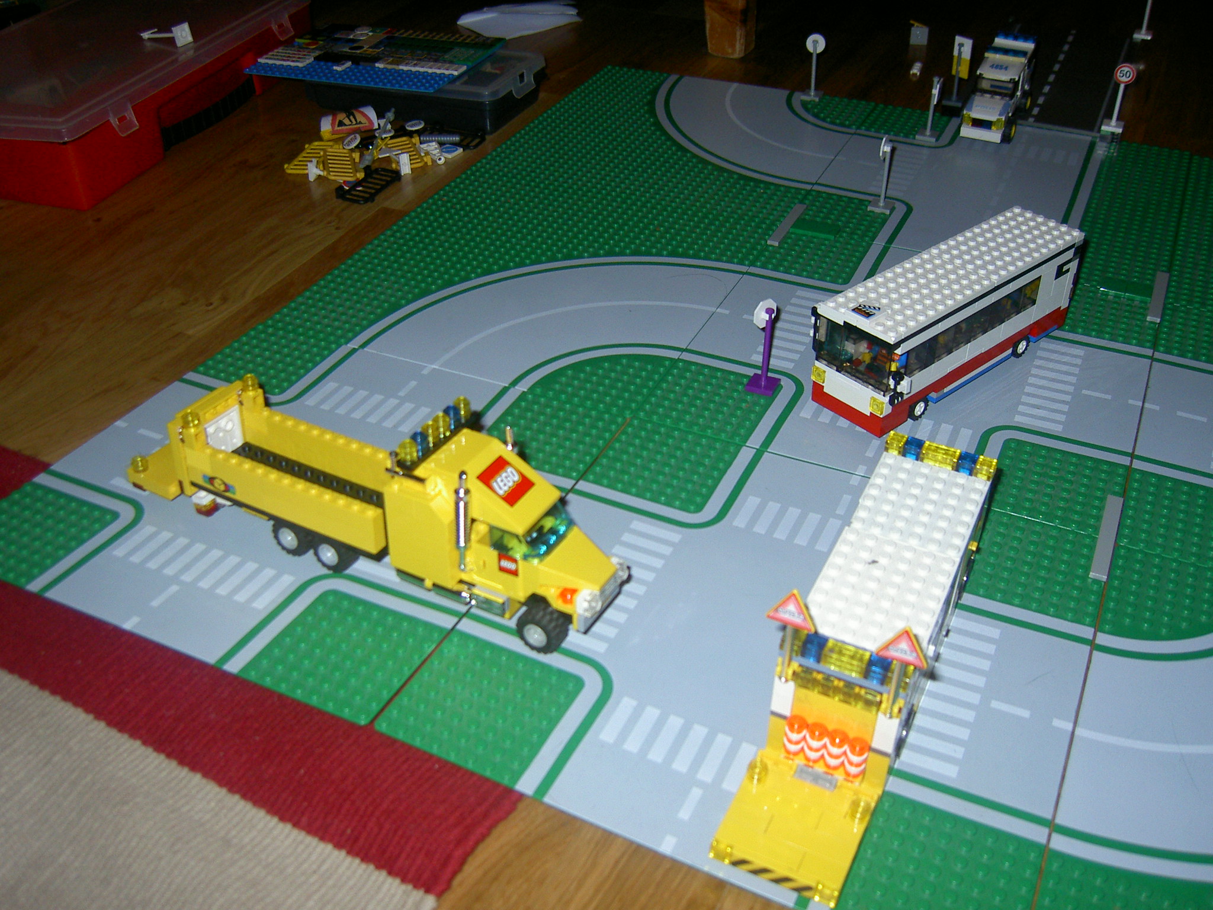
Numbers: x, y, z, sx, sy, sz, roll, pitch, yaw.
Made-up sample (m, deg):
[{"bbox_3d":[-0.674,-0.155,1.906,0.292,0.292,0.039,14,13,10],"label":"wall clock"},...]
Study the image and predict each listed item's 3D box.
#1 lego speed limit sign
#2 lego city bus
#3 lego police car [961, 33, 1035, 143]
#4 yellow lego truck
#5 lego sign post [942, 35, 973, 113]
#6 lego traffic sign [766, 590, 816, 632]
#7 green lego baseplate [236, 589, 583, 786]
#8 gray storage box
[{"bbox_3d":[0.401,-0.279,0.930,0.017,0.050,0.016,15,40,21],"label":"lego speed limit sign"},{"bbox_3d":[0.199,-0.079,0.691,0.179,0.067,0.052,-28,45,-31],"label":"lego city bus"},{"bbox_3d":[0.329,-0.305,0.992,0.042,0.056,0.110,15,40,21],"label":"lego police car"},{"bbox_3d":[-0.117,0.006,0.556,0.268,0.086,0.051,18,38,23],"label":"yellow lego truck"},{"bbox_3d":[0.296,-0.321,1.002,0.017,0.056,0.016,15,40,21],"label":"lego sign post"},{"bbox_3d":[0.066,0.053,0.418,0.018,0.017,0.004,15,40,21],"label":"lego traffic sign"},{"bbox_3d":[-0.082,0.094,0.505,0.136,0.004,0.063,15,37,20],"label":"green lego baseplate"},{"bbox_3d":[-0.156,-0.326,1.052,0.171,0.039,0.112,11,39,15],"label":"gray storage box"}]

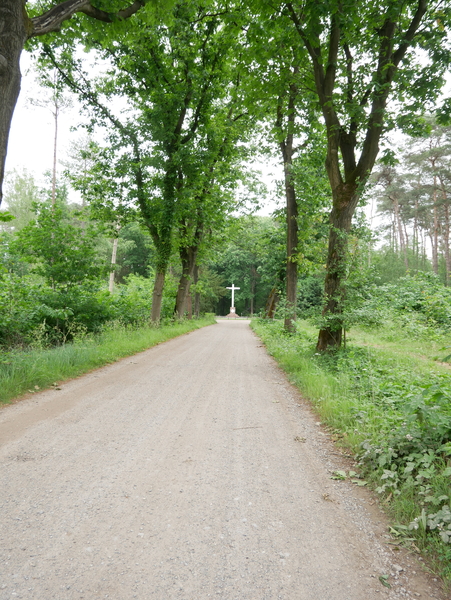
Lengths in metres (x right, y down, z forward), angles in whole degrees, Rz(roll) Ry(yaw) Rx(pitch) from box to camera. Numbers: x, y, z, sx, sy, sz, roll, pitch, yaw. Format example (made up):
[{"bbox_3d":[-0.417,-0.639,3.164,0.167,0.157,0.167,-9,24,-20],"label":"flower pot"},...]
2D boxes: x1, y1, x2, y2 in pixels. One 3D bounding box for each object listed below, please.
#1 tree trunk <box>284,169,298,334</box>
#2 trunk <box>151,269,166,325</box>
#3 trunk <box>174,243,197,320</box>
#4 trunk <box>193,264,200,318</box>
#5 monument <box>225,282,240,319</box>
[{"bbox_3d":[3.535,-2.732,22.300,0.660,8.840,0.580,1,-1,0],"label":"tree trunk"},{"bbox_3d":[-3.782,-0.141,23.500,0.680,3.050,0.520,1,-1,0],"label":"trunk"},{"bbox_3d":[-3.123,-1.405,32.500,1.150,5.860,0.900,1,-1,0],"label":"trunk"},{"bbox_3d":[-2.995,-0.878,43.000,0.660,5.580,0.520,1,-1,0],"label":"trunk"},{"bbox_3d":[0.999,0.143,54.000,1.820,4.400,1.450,1,-1,3],"label":"monument"}]

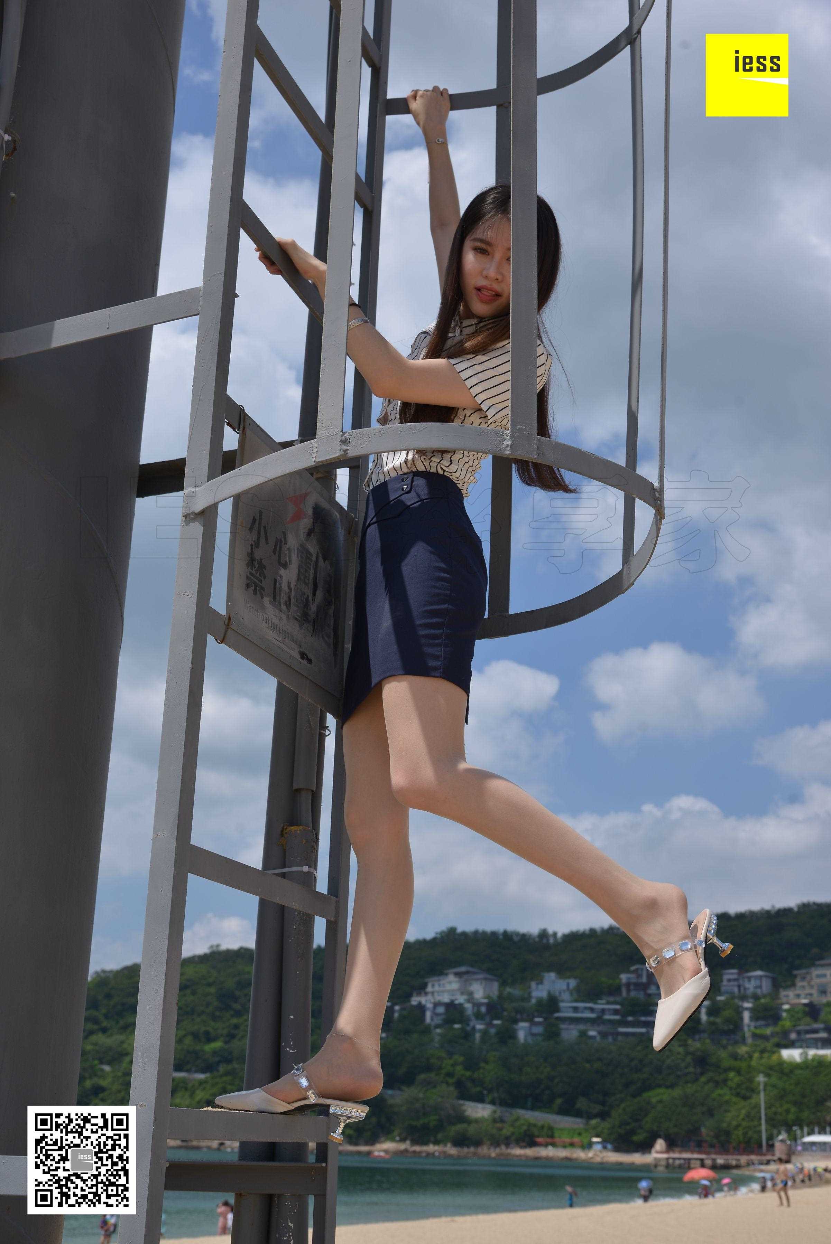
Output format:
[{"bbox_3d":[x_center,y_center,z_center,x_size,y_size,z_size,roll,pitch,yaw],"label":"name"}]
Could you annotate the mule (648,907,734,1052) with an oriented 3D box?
[{"bbox_3d":[0.379,0.504,2.186,0.090,0.237,0.080,44,-36,4],"label":"mule"}]

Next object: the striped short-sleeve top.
[{"bbox_3d":[0.074,-0.373,2.610,0.250,0.380,0.370,21,-21,-28],"label":"striped short-sleeve top"}]

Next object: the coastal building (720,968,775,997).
[{"bbox_3d":[101.650,110.640,466.400,13.330,7.640,11.000,-10,-22,31],"label":"coastal building"}]

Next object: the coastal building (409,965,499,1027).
[{"bbox_3d":[12.180,117.100,475.650,24.290,17.160,15.000,-4,-20,18],"label":"coastal building"}]

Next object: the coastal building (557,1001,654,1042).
[{"bbox_3d":[56.390,118.670,451.260,26.830,10.630,12.000,-4,-20,16],"label":"coastal building"}]

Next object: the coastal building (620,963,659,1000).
[{"bbox_3d":[70.450,111.770,471.850,12.400,10.060,11.000,-4,-20,18],"label":"coastal building"}]

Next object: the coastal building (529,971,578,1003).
[{"bbox_3d":[43.120,113.790,474.650,12.720,8.770,10.000,-5,-20,18],"label":"coastal building"}]

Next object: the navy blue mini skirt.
[{"bbox_3d":[-0.001,-0.049,2.500,0.230,0.400,0.320,9,-20,-16],"label":"navy blue mini skirt"}]

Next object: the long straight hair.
[{"bbox_3d":[0.127,-0.497,2.640,0.300,0.560,0.250,-4,-20,17],"label":"long straight hair"}]

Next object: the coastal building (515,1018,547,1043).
[{"bbox_3d":[34.330,121.660,452.680,8.170,6.600,8.000,-2,-19,12],"label":"coastal building"}]

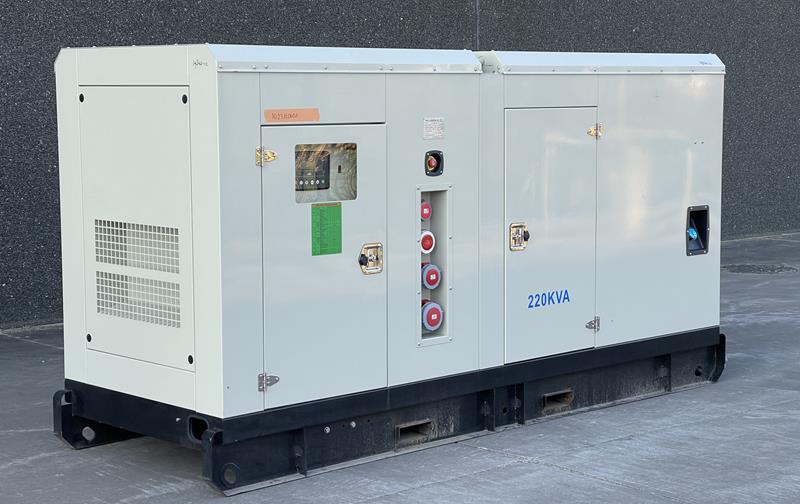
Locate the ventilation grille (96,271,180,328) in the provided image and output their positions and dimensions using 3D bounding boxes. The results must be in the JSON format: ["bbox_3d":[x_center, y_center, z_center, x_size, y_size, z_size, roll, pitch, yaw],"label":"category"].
[{"bbox_3d":[-1.043,0.186,5.902,0.020,0.175,0.596,-6,9,-43],"label":"ventilation grille"}]

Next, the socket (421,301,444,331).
[{"bbox_3d":[0.106,0.269,6.295,0.127,0.132,0.097,-6,9,-43],"label":"socket"}]

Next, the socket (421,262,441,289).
[{"bbox_3d":[0.103,0.098,6.280,0.113,0.121,0.088,-6,9,-43],"label":"socket"}]

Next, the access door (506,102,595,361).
[{"bbox_3d":[0.683,-0.087,6.741,0.632,1.132,0.040,-6,9,-43],"label":"access door"}]

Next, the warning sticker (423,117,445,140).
[{"bbox_3d":[0.146,-0.515,6.167,0.122,0.095,0.005,-6,9,-43],"label":"warning sticker"}]

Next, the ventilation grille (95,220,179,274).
[{"bbox_3d":[-1.043,-0.026,5.878,0.020,0.178,0.596,-6,9,-43],"label":"ventilation grille"}]

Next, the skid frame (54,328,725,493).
[{"bbox_3d":[0.112,0.609,7.044,3.301,0.294,1.145,-6,9,-43],"label":"skid frame"}]

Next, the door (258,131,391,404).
[{"bbox_3d":[-0.297,0.043,5.830,0.638,1.082,0.040,-6,9,-43],"label":"door"}]

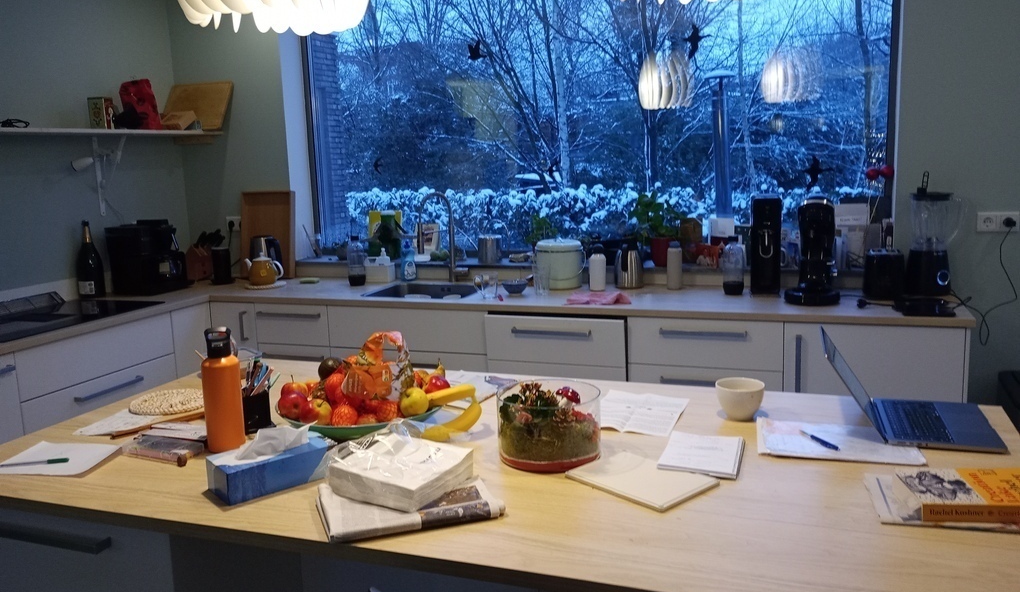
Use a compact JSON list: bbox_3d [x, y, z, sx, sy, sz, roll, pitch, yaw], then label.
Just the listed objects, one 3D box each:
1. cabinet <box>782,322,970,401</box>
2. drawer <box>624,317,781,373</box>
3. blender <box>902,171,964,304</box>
[{"bbox_3d":[1.442,0.451,3.359,0.624,0.820,0.600,2,10,20],"label":"cabinet"},{"bbox_3d":[0.840,0.139,3.469,0.597,0.200,0.500,2,10,20],"label":"drawer"},{"bbox_3d":[1.741,-0.243,3.346,0.235,0.480,0.190,-4,10,-10],"label":"blender"}]

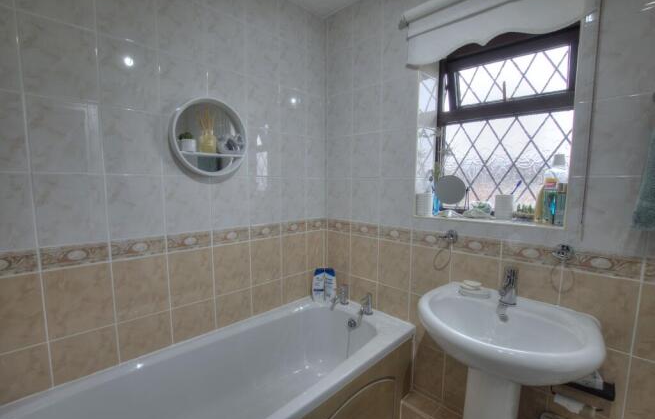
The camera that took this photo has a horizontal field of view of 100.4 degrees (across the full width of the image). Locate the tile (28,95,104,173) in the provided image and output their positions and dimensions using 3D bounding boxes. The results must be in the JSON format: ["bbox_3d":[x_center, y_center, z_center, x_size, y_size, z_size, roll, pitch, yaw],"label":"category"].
[{"bbox_3d":[-0.952,-0.262,1.001,0.198,0.255,0.010,-5,8,-41],"label":"tile"}]

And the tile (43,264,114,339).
[{"bbox_3d":[-0.950,0.348,1.054,0.198,0.258,0.010,-5,8,-42],"label":"tile"}]

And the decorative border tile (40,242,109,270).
[{"bbox_3d":[-0.955,0.178,1.045,0.198,0.077,0.010,-5,8,-41],"label":"decorative border tile"}]

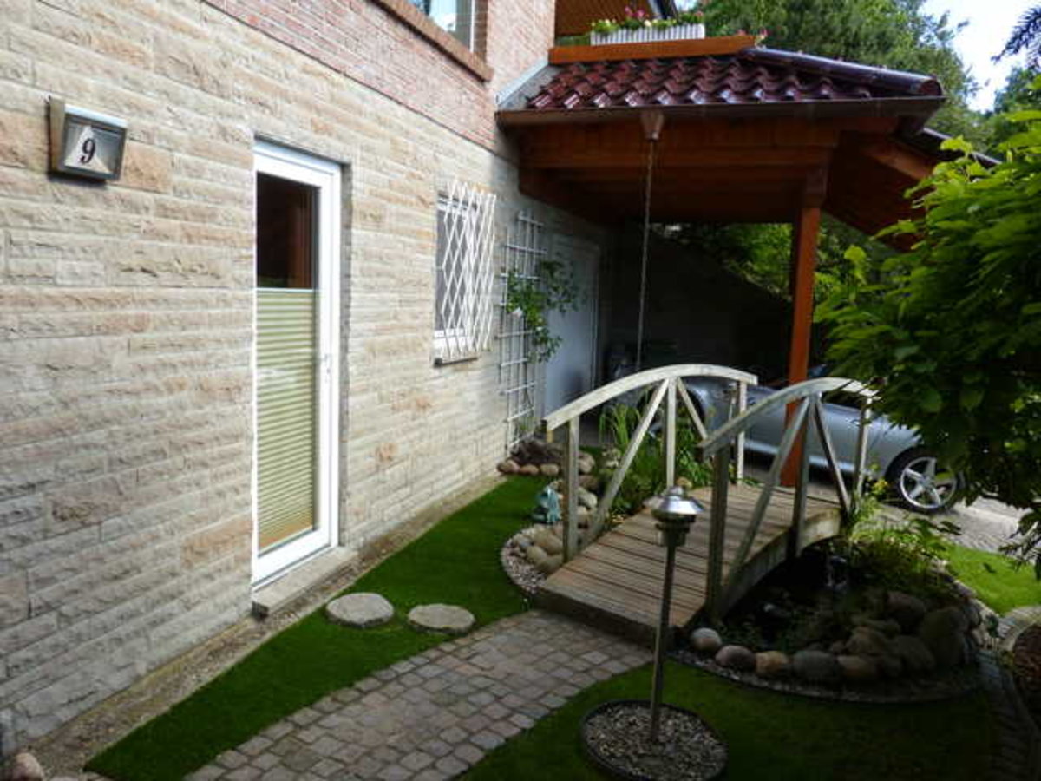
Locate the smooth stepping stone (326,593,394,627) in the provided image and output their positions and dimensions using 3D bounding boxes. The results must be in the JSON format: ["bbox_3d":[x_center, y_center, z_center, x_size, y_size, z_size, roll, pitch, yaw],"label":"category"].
[{"bbox_3d":[-0.769,1.071,3.641,0.330,0.060,0.330,5,8,18],"label":"smooth stepping stone"}]

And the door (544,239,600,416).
[{"bbox_3d":[0.573,-0.628,8.874,0.080,2.192,2.272,5,8,18],"label":"door"}]

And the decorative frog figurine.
[{"bbox_3d":[0.187,0.794,5.242,0.220,0.265,0.170,1,8,-8],"label":"decorative frog figurine"}]

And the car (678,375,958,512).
[{"bbox_3d":[3.050,0.200,7.800,4.200,1.290,1.770,9,10,40],"label":"car"}]

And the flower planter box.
[{"bbox_3d":[1.201,-3.260,6.991,1.040,0.150,0.180,5,8,18],"label":"flower planter box"}]

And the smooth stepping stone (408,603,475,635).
[{"bbox_3d":[-0.373,1.096,3.570,0.325,0.060,0.300,2,8,0],"label":"smooth stepping stone"}]

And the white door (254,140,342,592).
[{"bbox_3d":[-1.193,-0.115,3.861,0.080,2.128,0.844,5,8,18],"label":"white door"}]

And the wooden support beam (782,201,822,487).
[{"bbox_3d":[2.467,-0.398,6.606,0.145,2.448,0.145,5,8,18],"label":"wooden support beam"}]

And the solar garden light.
[{"bbox_3d":[0.520,0.807,2.678,0.200,0.939,0.200,5,8,18],"label":"solar garden light"}]

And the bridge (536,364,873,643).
[{"bbox_3d":[1.319,0.474,4.653,0.864,1.144,2.864,8,10,38],"label":"bridge"}]

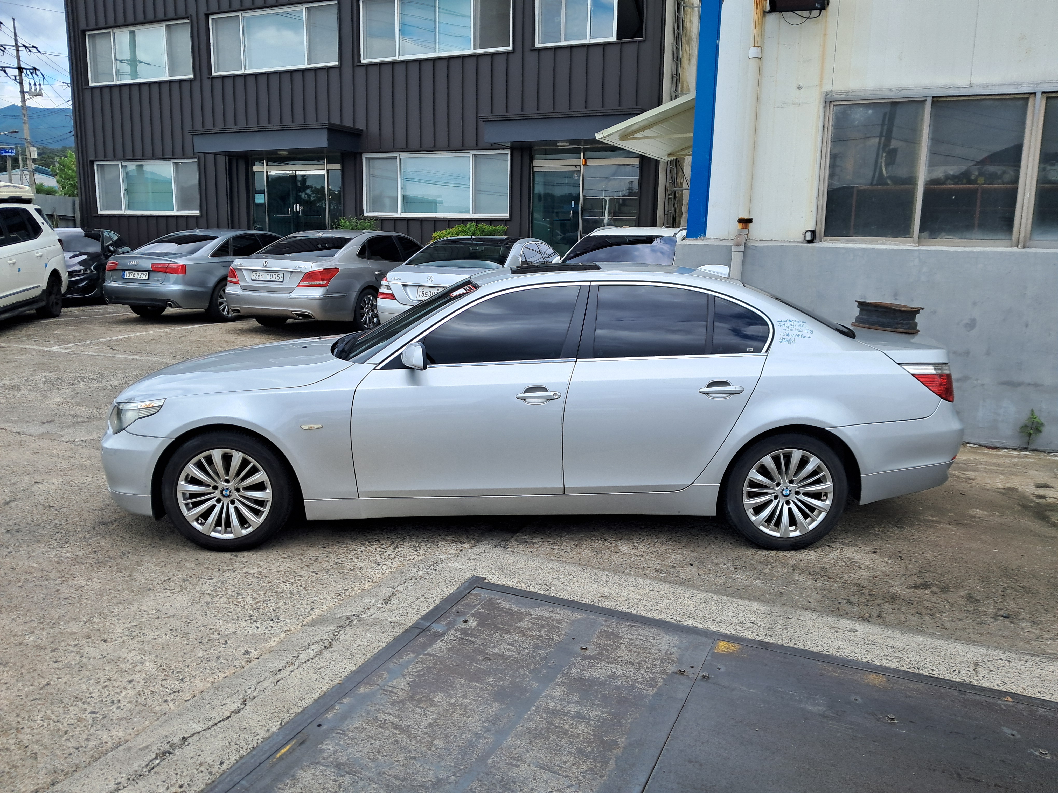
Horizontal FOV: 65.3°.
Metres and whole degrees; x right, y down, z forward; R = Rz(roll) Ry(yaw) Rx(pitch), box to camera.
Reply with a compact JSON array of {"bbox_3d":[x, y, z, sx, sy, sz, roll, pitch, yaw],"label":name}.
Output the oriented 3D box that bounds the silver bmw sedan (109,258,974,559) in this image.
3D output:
[{"bbox_3d":[0.024,-0.051,5.033,4.841,1.468,1.846,0,10,-1],"label":"silver bmw sedan"}]

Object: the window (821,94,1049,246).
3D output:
[{"bbox_3d":[3.120,-1.791,6.540,1.536,1.144,0.120,6,12,25],"label":"window"}]

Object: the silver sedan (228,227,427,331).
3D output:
[{"bbox_3d":[-2.781,-2.025,13.909,1.900,1.495,5.160,5,12,20],"label":"silver sedan"}]

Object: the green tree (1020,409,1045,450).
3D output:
[{"bbox_3d":[3.909,0.257,6.408,0.199,0.314,0.190,6,12,25],"label":"green tree"}]

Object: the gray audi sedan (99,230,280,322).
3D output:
[{"bbox_3d":[-5.251,-2.276,15.058,1.874,1.455,4.915,5,12,22],"label":"gray audi sedan"}]

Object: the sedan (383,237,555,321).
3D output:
[{"bbox_3d":[-0.586,-1.785,13.097,1.871,1.473,5.206,4,11,14],"label":"sedan"}]

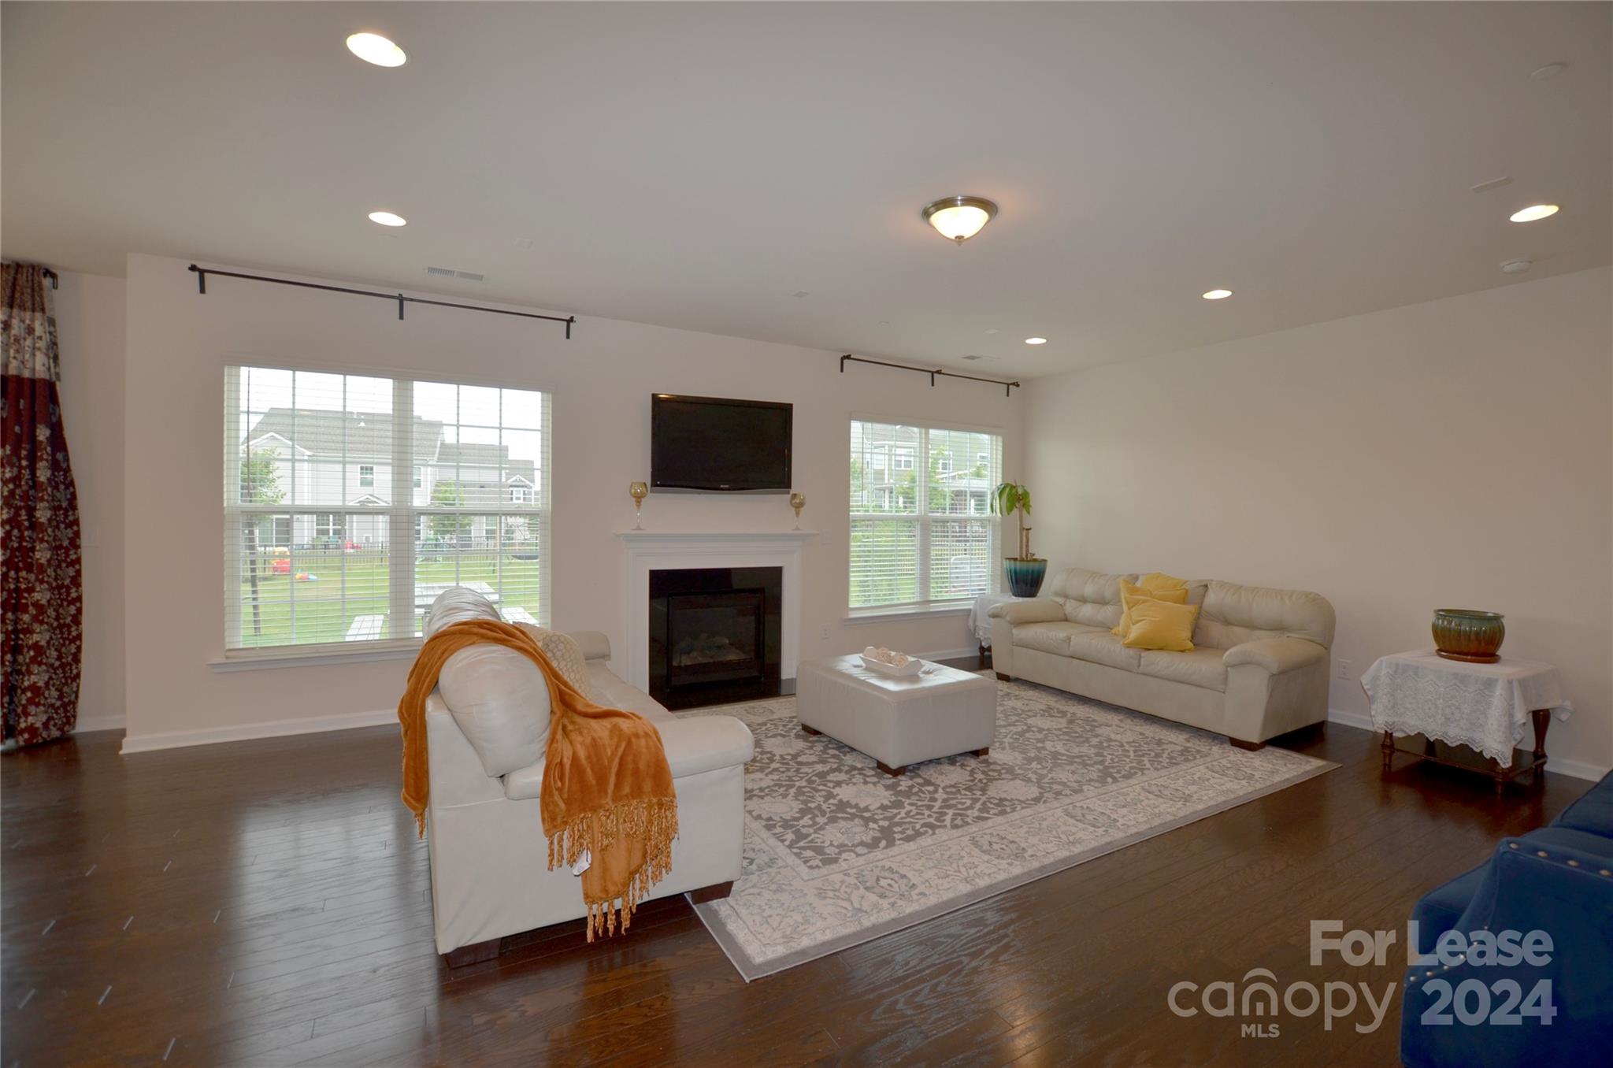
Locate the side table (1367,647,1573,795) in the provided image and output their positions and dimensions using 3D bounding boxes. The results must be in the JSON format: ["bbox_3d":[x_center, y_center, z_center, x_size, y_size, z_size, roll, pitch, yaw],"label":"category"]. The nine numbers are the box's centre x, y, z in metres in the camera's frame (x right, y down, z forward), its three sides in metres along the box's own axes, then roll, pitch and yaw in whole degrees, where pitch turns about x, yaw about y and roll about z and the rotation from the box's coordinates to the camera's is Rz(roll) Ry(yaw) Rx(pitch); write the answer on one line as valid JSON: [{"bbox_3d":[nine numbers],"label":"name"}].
[{"bbox_3d":[3.498,0.985,3.578,0.720,0.600,0.580,0,1,-30],"label":"side table"}]

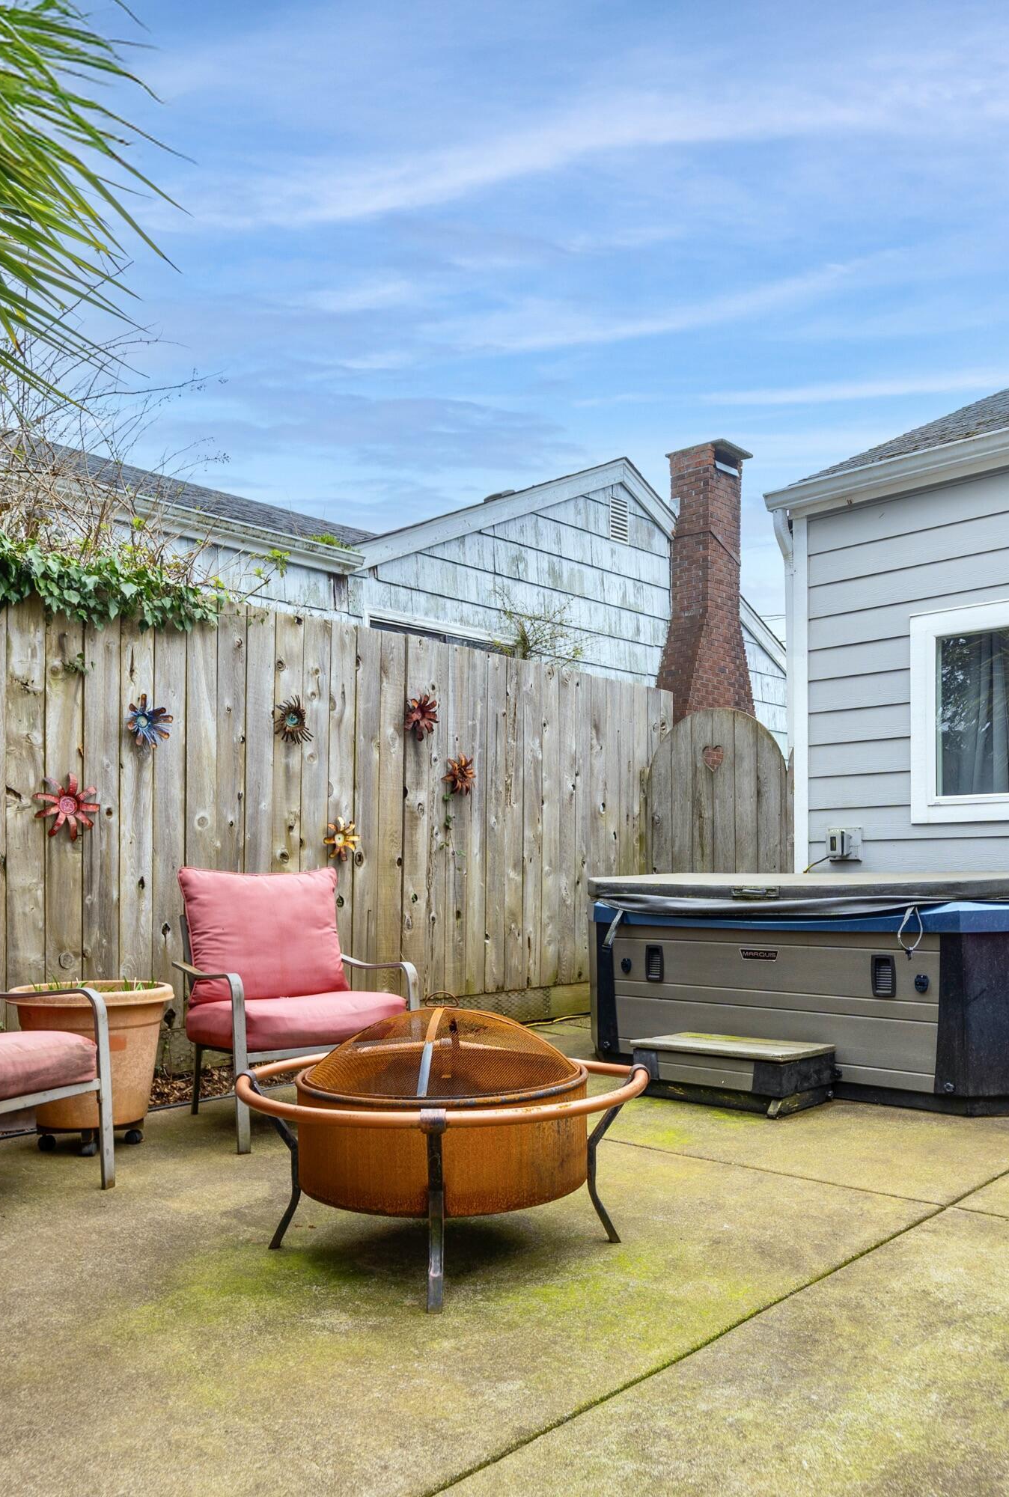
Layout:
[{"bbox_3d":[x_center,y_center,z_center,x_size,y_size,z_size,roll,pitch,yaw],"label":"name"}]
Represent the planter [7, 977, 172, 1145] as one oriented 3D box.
[{"bbox_3d":[-1.281,0.990,3.290,0.475,0.485,0.475,2,-5,-21],"label":"planter"}]

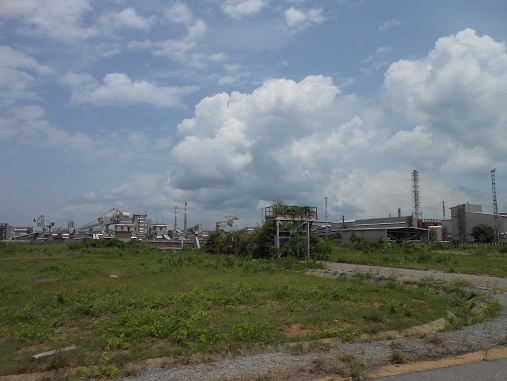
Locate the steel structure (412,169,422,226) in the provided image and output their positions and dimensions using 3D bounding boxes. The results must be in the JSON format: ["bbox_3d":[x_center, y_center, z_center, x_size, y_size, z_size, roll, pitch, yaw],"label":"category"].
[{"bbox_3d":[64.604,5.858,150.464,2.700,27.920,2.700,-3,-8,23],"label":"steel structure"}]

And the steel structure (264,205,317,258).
[{"bbox_3d":[3.641,4.037,36.197,4.400,4.830,2.150,3,-8,-25],"label":"steel structure"}]

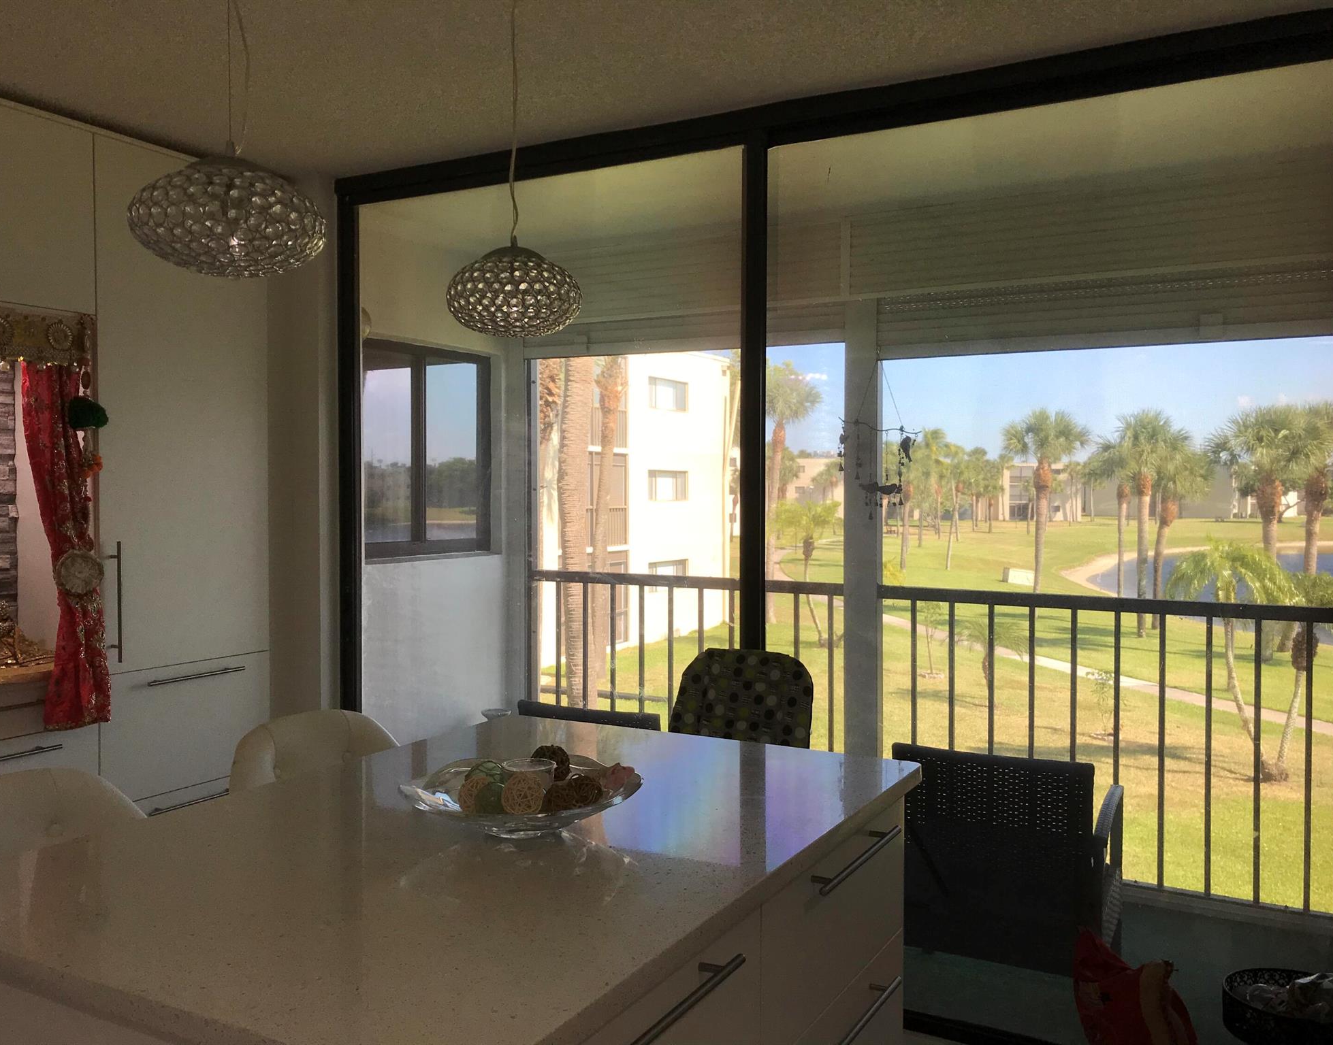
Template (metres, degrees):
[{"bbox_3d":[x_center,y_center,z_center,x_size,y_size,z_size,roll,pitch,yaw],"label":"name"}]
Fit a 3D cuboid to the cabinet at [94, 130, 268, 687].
[{"bbox_3d":[-1.724,-0.334,3.586,0.600,1.530,0.600,1,2,29],"label":"cabinet"}]

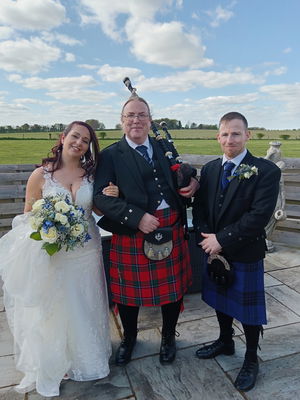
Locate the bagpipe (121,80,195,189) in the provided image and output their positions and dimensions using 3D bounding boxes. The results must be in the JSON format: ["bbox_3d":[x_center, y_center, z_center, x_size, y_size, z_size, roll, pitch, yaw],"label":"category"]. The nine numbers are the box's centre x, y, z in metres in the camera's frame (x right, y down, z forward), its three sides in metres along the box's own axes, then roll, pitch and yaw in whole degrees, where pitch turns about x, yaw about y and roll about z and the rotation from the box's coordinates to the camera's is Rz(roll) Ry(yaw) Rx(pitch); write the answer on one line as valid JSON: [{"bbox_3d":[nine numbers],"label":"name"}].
[{"bbox_3d":[0.060,-0.428,2.025,0.470,0.760,0.420,1,12,5],"label":"bagpipe"}]

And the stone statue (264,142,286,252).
[{"bbox_3d":[1.650,-0.031,4.209,0.420,1.480,0.380,3,13,15],"label":"stone statue"}]

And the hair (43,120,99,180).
[{"bbox_3d":[-0.490,-0.304,1.950,0.360,0.380,0.260,-1,12,-5],"label":"hair"}]

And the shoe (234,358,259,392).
[{"bbox_3d":[0.645,1.132,2.076,0.110,0.110,0.285,6,14,26],"label":"shoe"}]

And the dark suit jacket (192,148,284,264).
[{"bbox_3d":[0.535,0.044,1.974,0.530,0.720,0.340,9,15,37],"label":"dark suit jacket"}]

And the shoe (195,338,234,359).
[{"bbox_3d":[0.480,1.085,2.281,0.285,0.115,0.105,-2,12,-10],"label":"shoe"}]

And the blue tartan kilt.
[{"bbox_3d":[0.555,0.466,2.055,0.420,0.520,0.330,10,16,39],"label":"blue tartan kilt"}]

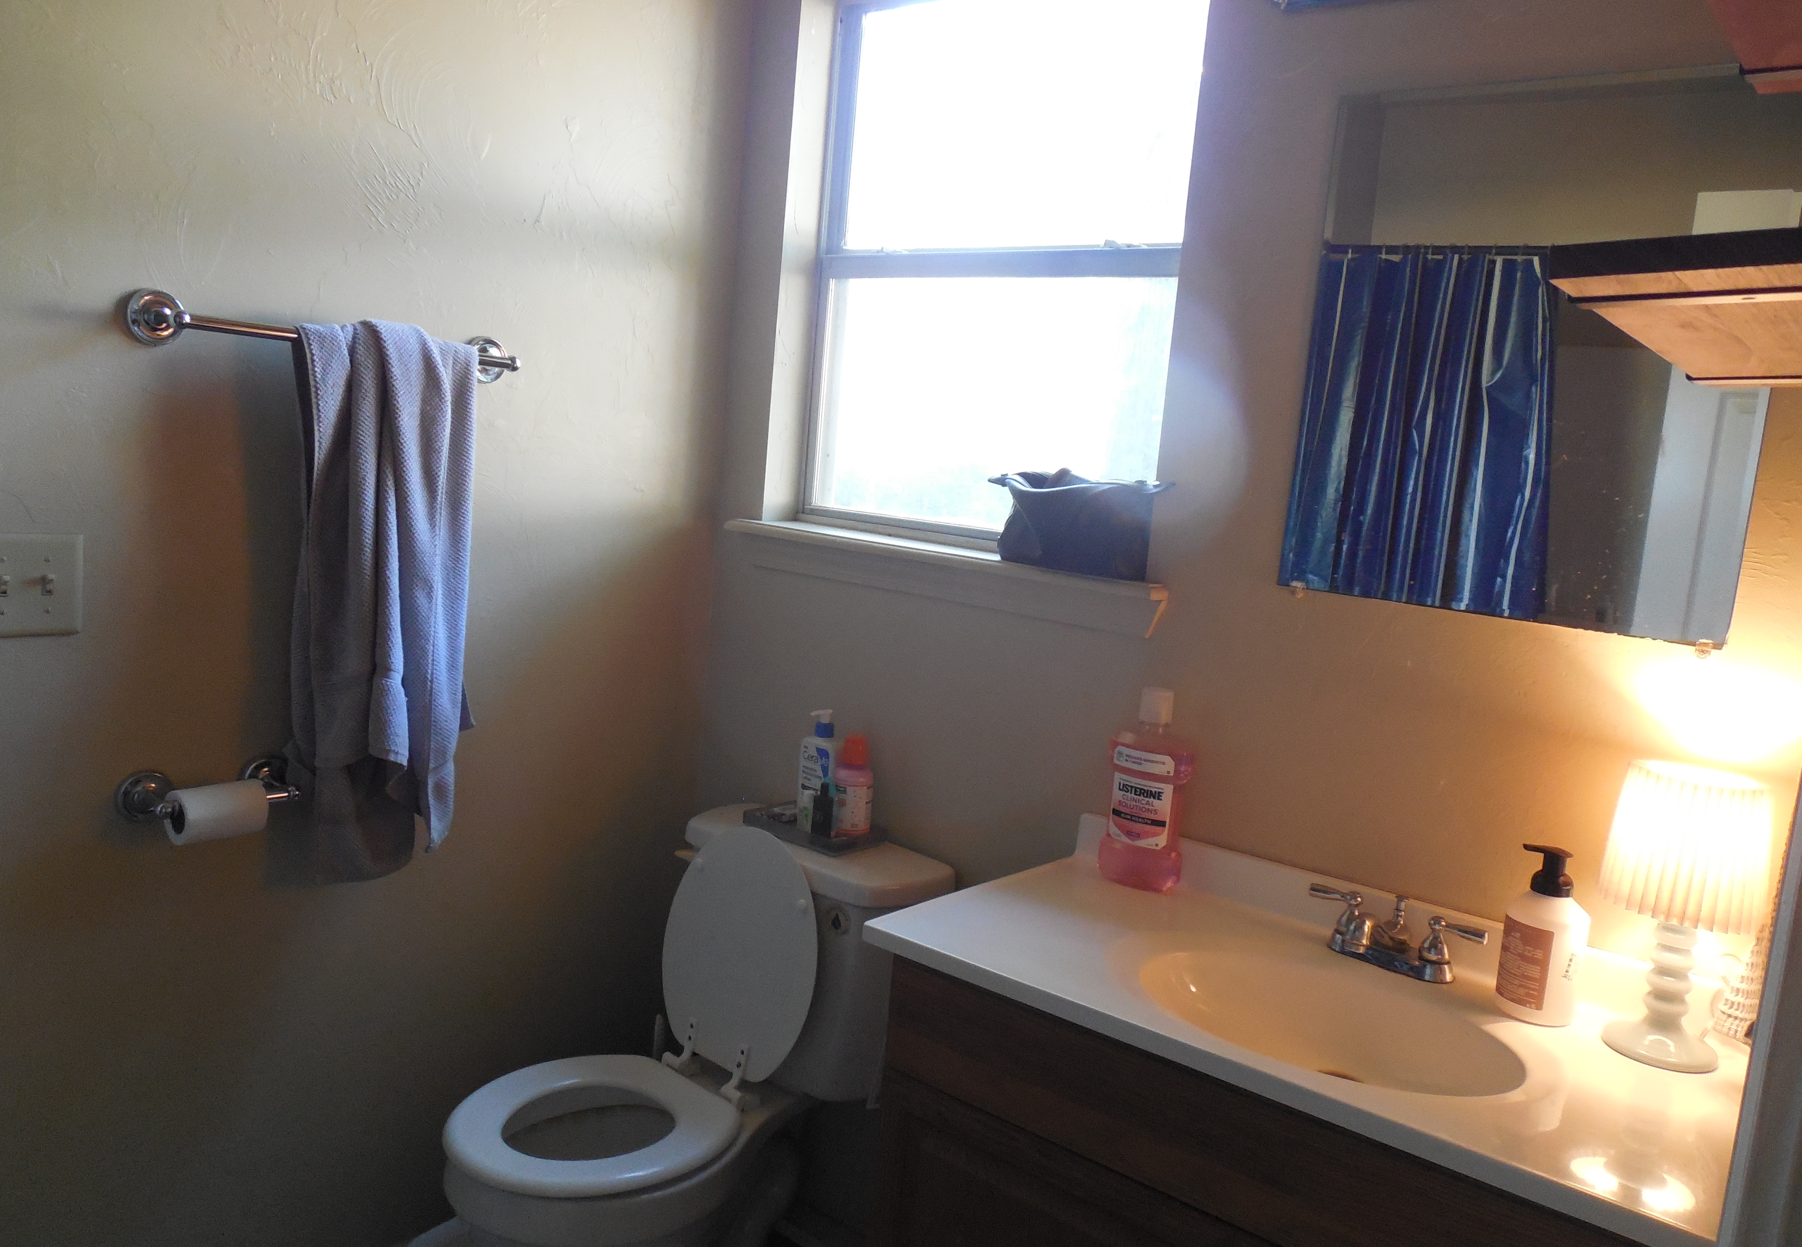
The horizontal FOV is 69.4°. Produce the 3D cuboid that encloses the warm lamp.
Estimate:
[{"bbox_3d":[0.821,0.303,1.365,0.153,0.302,0.153,11,9,37],"label":"warm lamp"}]

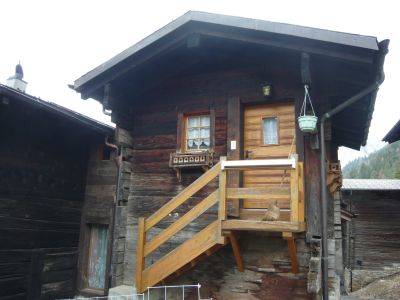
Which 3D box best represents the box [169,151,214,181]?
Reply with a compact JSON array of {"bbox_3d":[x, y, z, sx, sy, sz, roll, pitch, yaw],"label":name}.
[{"bbox_3d":[-0.162,0.307,5.922,0.800,0.530,0.250,-2,-7,24],"label":"box"}]

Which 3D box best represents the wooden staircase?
[{"bbox_3d":[0.315,1.247,5.286,2.730,2.220,0.840,-2,-7,24],"label":"wooden staircase"}]

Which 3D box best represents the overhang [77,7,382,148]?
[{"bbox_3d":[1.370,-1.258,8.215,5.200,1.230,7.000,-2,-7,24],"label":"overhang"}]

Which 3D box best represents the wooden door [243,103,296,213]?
[{"bbox_3d":[1.176,0.118,5.507,0.910,1.830,0.090,-2,-7,24],"label":"wooden door"}]

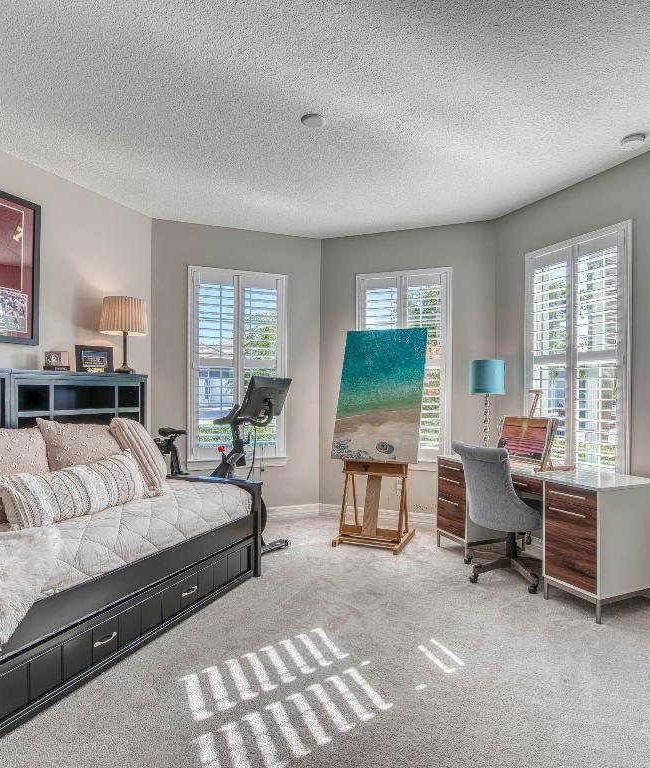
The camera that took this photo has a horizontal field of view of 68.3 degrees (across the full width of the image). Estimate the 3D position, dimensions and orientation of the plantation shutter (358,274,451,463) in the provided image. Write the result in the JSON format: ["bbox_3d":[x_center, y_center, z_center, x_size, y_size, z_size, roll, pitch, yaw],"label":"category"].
[{"bbox_3d":[0.753,-0.194,4.680,0.940,1.850,0.080,0,0,20],"label":"plantation shutter"}]

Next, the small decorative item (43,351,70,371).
[{"bbox_3d":[-1.844,-0.160,3.293,0.080,0.147,0.160,0,0,41],"label":"small decorative item"}]

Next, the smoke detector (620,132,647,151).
[{"bbox_3d":[1.923,-1.515,2.985,0.140,0.045,0.140,0,0,24],"label":"smoke detector"}]

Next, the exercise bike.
[{"bbox_3d":[-0.920,0.635,3.902,1.220,1.370,0.580,0,0,28],"label":"exercise bike"}]

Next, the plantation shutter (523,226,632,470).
[{"bbox_3d":[1.843,-0.157,3.541,0.090,1.815,0.920,1,0,-21],"label":"plantation shutter"}]

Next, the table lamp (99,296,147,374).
[{"bbox_3d":[-1.603,-0.388,3.823,0.350,0.600,0.350,0,0,24],"label":"table lamp"}]

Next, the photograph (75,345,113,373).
[{"bbox_3d":[-1.674,-0.173,3.492,0.263,0.195,0.020,1,-9,-45],"label":"photograph"}]

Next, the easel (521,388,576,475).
[{"bbox_3d":[1.577,0.312,3.627,0.390,0.590,0.400,0,0,-24],"label":"easel"}]

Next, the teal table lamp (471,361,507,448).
[{"bbox_3d":[1.342,0.195,3.970,0.286,0.830,0.286,0,0,-24],"label":"teal table lamp"}]

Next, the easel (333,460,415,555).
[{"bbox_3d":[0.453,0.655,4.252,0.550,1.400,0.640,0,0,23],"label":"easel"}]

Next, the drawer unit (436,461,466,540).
[{"bbox_3d":[1.290,0.920,4.020,0.580,0.620,0.355,0,0,-24],"label":"drawer unit"}]

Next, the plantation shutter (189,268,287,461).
[{"bbox_3d":[-0.830,-0.169,4.590,0.945,1.805,0.090,1,0,-21],"label":"plantation shutter"}]

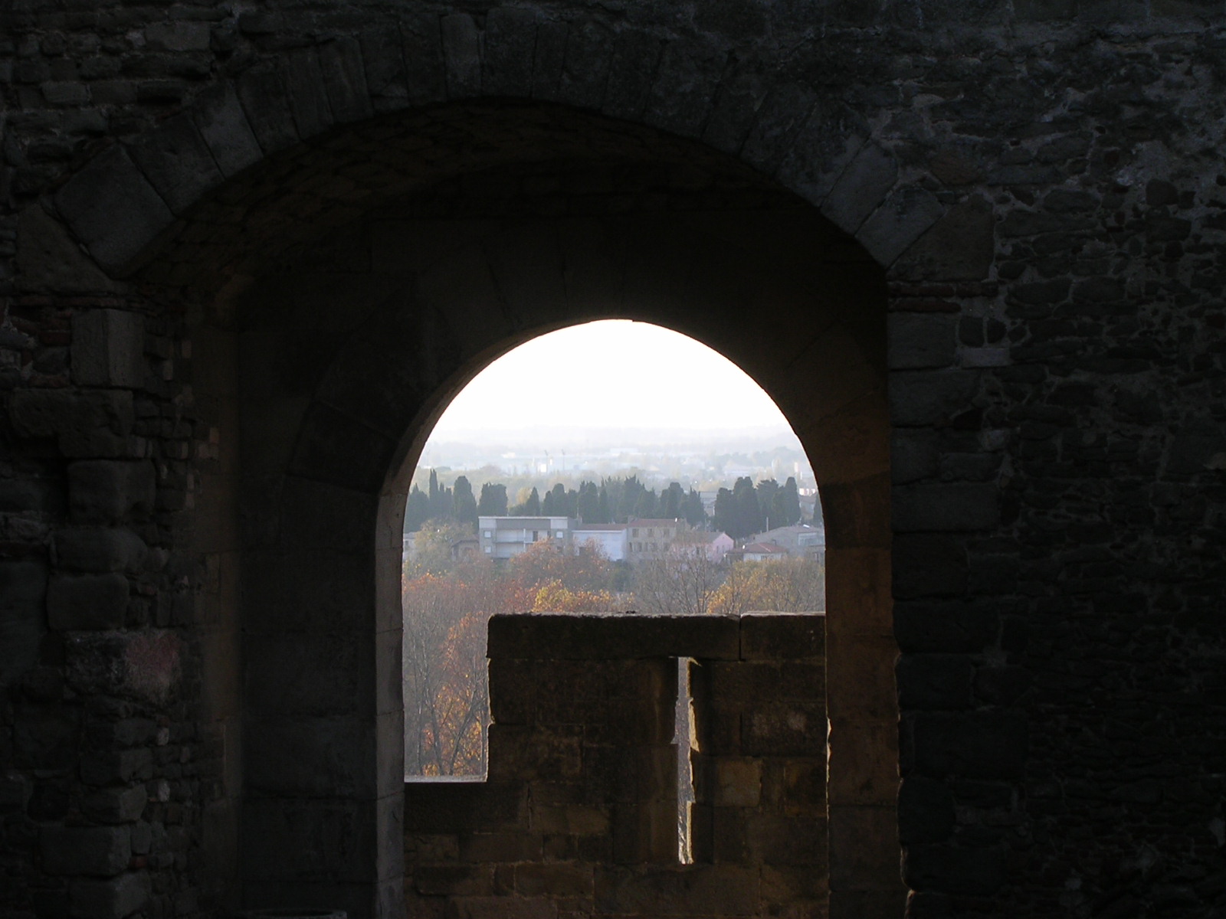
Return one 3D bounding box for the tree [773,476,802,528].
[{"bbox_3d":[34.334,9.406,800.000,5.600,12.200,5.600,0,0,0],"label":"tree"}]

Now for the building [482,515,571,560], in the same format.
[{"bbox_3d":[-15.727,14.424,739.000,16.400,8.600,10.000,0,0,8],"label":"building"}]

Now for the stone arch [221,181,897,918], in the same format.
[{"bbox_3d":[-0.150,0.585,21.500,3.670,4.100,0.700,0,0,11],"label":"stone arch"}]

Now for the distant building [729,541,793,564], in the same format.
[{"bbox_3d":[25.730,16.860,715.000,9.500,4.800,7.500,0,0,22],"label":"distant building"}]

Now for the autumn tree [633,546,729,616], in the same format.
[{"bbox_3d":[6.860,17.740,420.000,10.000,18.000,9.500,0,0,0],"label":"autumn tree"}]

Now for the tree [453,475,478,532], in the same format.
[{"bbox_3d":[-28.610,10.570,790.000,5.000,15.000,5.000,0,0,0],"label":"tree"}]

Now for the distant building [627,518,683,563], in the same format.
[{"bbox_3d":[7.760,14.890,742.000,9.200,8.500,8.300,0,0,22],"label":"distant building"}]

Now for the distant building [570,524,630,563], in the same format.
[{"bbox_3d":[-2.370,15.320,746.000,9.500,7.300,8.000,0,0,20],"label":"distant building"}]

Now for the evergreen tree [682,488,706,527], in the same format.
[{"bbox_3d":[15.897,10.159,800.000,4.500,9.200,4.500,0,0,0],"label":"evergreen tree"}]

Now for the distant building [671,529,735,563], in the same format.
[{"bbox_3d":[15.618,15.365,718.000,9.500,6.400,8.000,0,0,22],"label":"distant building"}]

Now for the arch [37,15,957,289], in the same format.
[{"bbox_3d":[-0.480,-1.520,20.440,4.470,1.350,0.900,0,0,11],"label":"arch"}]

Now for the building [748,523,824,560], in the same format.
[{"bbox_3d":[32.581,15.037,735.000,16.000,6.800,11.000,0,0,10],"label":"building"}]

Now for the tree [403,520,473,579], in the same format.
[{"bbox_3d":[-28.010,14.950,660.000,11.000,10.500,10.500,0,0,0],"label":"tree"}]

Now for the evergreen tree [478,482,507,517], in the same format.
[{"bbox_3d":[-23.320,11.550,790.000,5.800,14.000,5.800,0,0,0],"label":"evergreen tree"}]

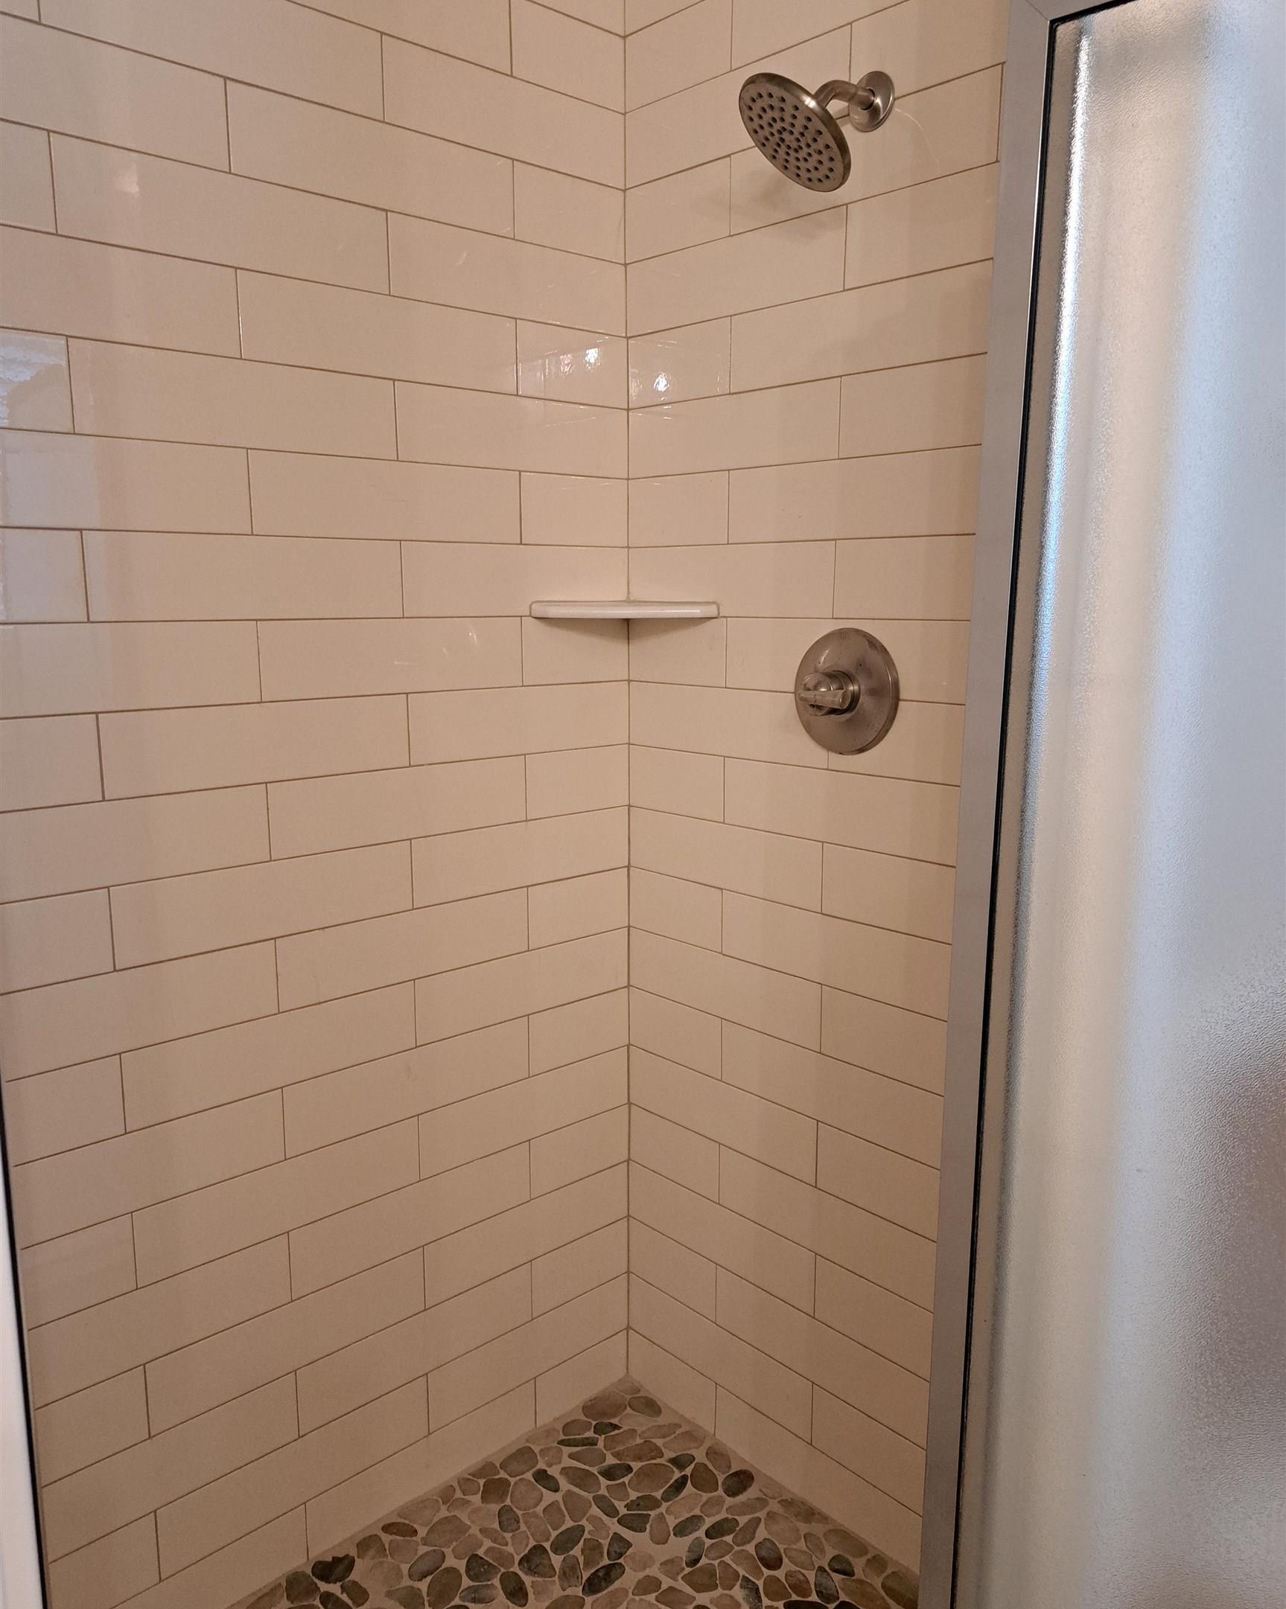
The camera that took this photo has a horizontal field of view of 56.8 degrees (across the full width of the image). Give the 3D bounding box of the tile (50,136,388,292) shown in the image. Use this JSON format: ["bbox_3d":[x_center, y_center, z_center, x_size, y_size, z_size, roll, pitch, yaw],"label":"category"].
[{"bbox_3d":[-0.482,-0.689,1.408,0.404,0.102,0.010,-9,14,-41],"label":"tile"}]

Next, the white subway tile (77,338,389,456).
[{"bbox_3d":[-0.481,-0.485,1.445,0.404,0.102,0.010,-9,14,-41],"label":"white subway tile"}]

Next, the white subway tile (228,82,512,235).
[{"bbox_3d":[-0.333,-0.815,1.520,0.405,0.102,0.010,-9,14,-41],"label":"white subway tile"}]

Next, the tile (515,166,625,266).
[{"bbox_3d":[-0.103,-0.848,1.718,0.207,0.101,0.010,-9,14,-42],"label":"tile"}]

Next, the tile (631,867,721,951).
[{"bbox_3d":[0.053,0.168,1.896,0.010,0.102,0.210,-9,14,-42],"label":"tile"}]

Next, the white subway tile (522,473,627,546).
[{"bbox_3d":[-0.102,-0.440,1.784,0.207,0.101,0.010,-9,13,-42],"label":"white subway tile"}]

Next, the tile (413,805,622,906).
[{"bbox_3d":[-0.176,0.075,1.806,0.404,0.101,0.010,-9,13,-42],"label":"tile"}]

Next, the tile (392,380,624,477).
[{"bbox_3d":[-0.176,-0.529,1.699,0.404,0.101,0.010,-9,13,-42],"label":"tile"}]

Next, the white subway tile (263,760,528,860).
[{"bbox_3d":[-0.331,0.001,1.657,0.406,0.101,0.010,-9,14,-42],"label":"white subway tile"}]

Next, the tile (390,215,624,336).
[{"bbox_3d":[-0.178,-0.738,1.674,0.407,0.102,0.010,-9,14,-41],"label":"tile"}]

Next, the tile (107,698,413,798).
[{"bbox_3d":[-0.473,-0.078,1.500,0.404,0.101,0.010,-9,13,-42],"label":"tile"}]

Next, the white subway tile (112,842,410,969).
[{"bbox_3d":[-0.478,0.126,1.543,0.406,0.101,0.010,-9,14,-42],"label":"white subway tile"}]

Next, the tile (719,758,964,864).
[{"bbox_3d":[0.263,0.005,1.622,0.010,0.101,0.404,-9,13,-42],"label":"tile"}]

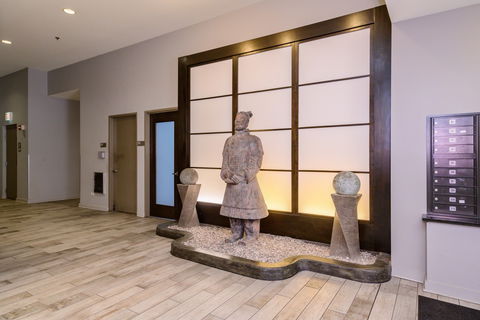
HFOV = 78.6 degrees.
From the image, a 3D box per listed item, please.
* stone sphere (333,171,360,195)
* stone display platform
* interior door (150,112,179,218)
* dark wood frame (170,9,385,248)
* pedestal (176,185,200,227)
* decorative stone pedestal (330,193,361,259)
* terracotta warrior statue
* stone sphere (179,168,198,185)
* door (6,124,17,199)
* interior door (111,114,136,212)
[{"bbox_3d":[1.206,0.273,3.337,0.300,0.300,0.300,0,0,33],"label":"stone sphere"},{"bbox_3d":[0.011,1.128,3.791,3.440,0.135,1.270,0,0,33],"label":"stone display platform"},{"bbox_3d":[-1.491,0.117,5.916,0.920,2.130,0.070,0,0,33],"label":"interior door"},{"bbox_3d":[0.395,-0.328,4.367,3.440,2.960,0.200,0,0,33],"label":"dark wood frame"},{"bbox_3d":[-0.825,0.739,4.730,0.285,0.670,0.285,0,0,33],"label":"pedestal"},{"bbox_3d":[1.206,0.748,3.340,0.285,0.670,0.285,0,0,33],"label":"decorative stone pedestal"},{"bbox_3d":[0.061,0.210,3.871,0.660,1.750,0.550,0,0,33],"label":"terracotta warrior statue"},{"bbox_3d":[-0.825,0.264,4.727,0.300,0.300,0.300,0,0,0],"label":"stone sphere"},{"bbox_3d":[-6.688,0.104,8.641,0.950,2.120,0.080,0,0,33],"label":"door"},{"bbox_3d":[-2.527,0.118,6.488,0.950,2.120,0.080,0,0,33],"label":"interior door"}]

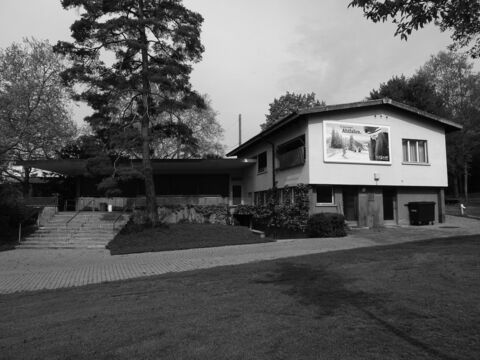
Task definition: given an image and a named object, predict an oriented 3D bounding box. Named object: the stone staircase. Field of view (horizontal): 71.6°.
[{"bbox_3d":[-9.250,2.794,18.845,4.900,1.800,3.100,0,-4,1],"label":"stone staircase"}]

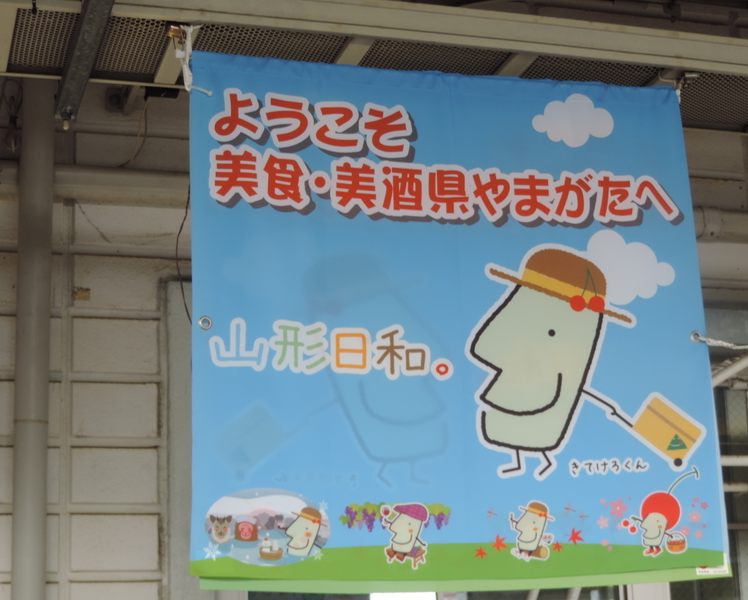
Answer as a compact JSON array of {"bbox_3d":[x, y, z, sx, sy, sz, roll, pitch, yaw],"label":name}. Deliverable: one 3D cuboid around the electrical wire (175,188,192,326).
[{"bbox_3d":[-0.622,-0.143,5.287,0.050,0.460,0.050,2,-16,-16],"label":"electrical wire"}]

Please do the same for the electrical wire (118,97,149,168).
[{"bbox_3d":[-0.802,-0.560,5.409,0.095,0.255,0.080,2,-16,-16],"label":"electrical wire"}]

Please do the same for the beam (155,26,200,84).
[{"bbox_3d":[-0.341,-0.435,2.804,0.039,0.022,0.255,2,-16,-16],"label":"beam"}]

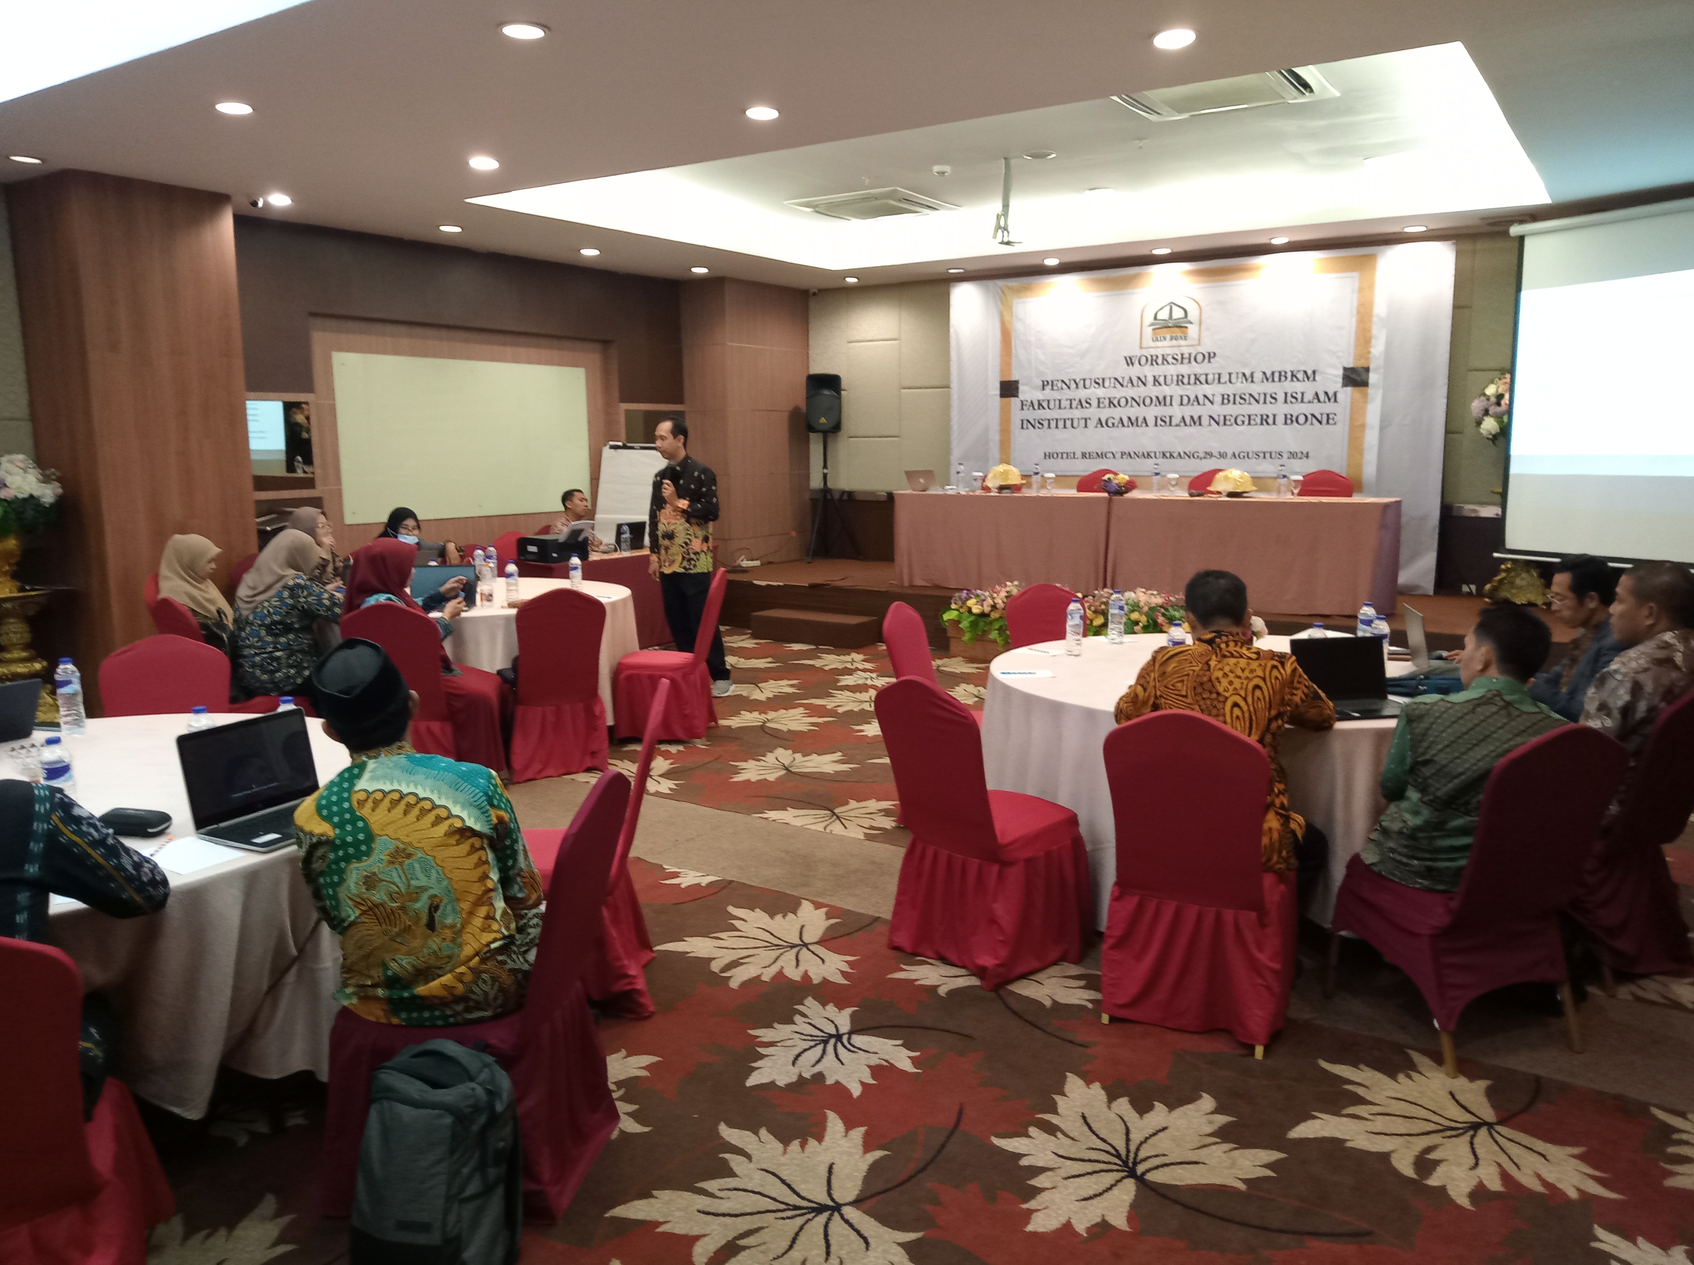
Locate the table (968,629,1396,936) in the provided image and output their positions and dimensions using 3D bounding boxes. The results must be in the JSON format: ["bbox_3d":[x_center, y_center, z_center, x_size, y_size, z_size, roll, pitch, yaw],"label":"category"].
[{"bbox_3d":[1.444,0.478,4.888,1.871,0.699,1.871,5,10,34],"label":"table"}]

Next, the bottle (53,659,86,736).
[{"bbox_3d":[-2.293,0.183,4.030,0.066,0.223,0.066,5,10,34],"label":"bottle"}]

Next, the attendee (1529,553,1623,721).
[{"bbox_3d":[2.511,0.313,4.817,0.750,1.200,0.520,1,9,13],"label":"attendee"}]

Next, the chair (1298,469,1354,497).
[{"bbox_3d":[3.351,-0.705,9.866,0.448,0.896,0.591,5,10,34],"label":"chair"}]

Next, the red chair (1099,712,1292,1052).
[{"bbox_3d":[0.961,0.593,3.673,0.440,0.870,0.530,3,9,27],"label":"red chair"}]

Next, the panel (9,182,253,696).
[{"bbox_3d":[-3.946,-0.955,7.686,0.620,2.950,0.930,4,9,30],"label":"panel"}]

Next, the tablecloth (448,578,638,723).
[{"bbox_3d":[-2.038,0.188,7.264,1.850,0.750,1.850,-5,9,-30],"label":"tablecloth"}]

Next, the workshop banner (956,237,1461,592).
[{"bbox_3d":[2.572,-1.632,10.843,4.029,2.472,0.039,5,10,34],"label":"workshop banner"}]

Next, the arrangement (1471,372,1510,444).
[{"bbox_3d":[4.500,-1.512,9.181,0.591,0.561,0.542,5,10,34],"label":"arrangement"}]

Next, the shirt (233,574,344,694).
[{"bbox_3d":[-2.564,-0.006,6.301,0.480,0.540,0.400,4,10,33],"label":"shirt"}]

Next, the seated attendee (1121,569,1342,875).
[{"bbox_3d":[1.054,0.412,3.768,0.570,1.160,0.700,3,9,25],"label":"seated attendee"}]

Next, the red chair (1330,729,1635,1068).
[{"bbox_3d":[1.661,0.632,3.673,0.470,0.920,0.620,-3,9,-17],"label":"red chair"}]

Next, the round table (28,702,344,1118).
[{"bbox_3d":[-1.981,0.766,3.342,1.901,0.746,1.901,-1,8,0],"label":"round table"}]

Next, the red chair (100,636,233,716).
[{"bbox_3d":[-2.437,0.488,4.954,0.460,0.920,0.580,-4,9,-21],"label":"red chair"}]

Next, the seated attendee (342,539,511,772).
[{"bbox_3d":[-1.908,0.144,6.390,0.520,1.170,0.720,4,9,27],"label":"seated attendee"}]

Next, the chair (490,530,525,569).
[{"bbox_3d":[-2.269,-0.297,10.204,0.591,0.896,0.448,5,10,34],"label":"chair"}]

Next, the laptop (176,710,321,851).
[{"bbox_3d":[-1.182,0.306,2.887,0.265,0.218,0.328,4,9,32],"label":"laptop"}]

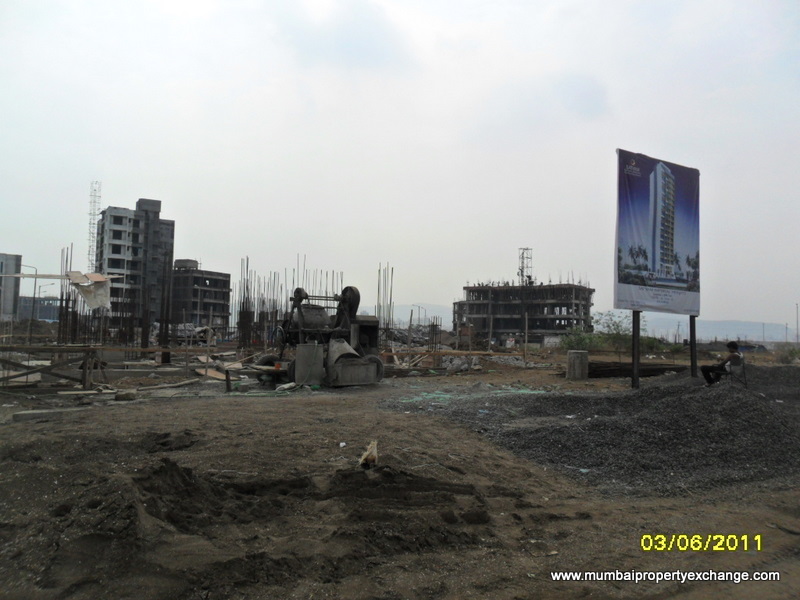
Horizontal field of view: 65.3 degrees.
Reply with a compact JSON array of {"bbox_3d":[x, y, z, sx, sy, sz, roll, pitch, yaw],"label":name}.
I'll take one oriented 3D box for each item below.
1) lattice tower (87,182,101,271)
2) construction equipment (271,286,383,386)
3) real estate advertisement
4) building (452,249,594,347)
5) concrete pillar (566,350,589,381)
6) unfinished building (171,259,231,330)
[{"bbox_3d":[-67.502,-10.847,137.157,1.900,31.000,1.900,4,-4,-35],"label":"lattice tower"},{"bbox_3d":[-2.126,1.070,18.300,3.100,2.800,2.200,2,-3,-12],"label":"construction equipment"},{"bbox_3d":[8.315,-2.046,19.991,3.920,4.910,0.130,3,-4,-30],"label":"real estate advertisement"},{"bbox_3d":[27.223,-0.126,135.726,26.500,19.500,14.000,0,-4,34],"label":"building"},{"bbox_3d":[6.286,2.320,22.100,0.740,1.050,0.720,1,-3,16],"label":"concrete pillar"},{"bbox_3d":[-50.798,-1.042,157.941,10.500,16.800,11.000,0,-4,34],"label":"unfinished building"}]

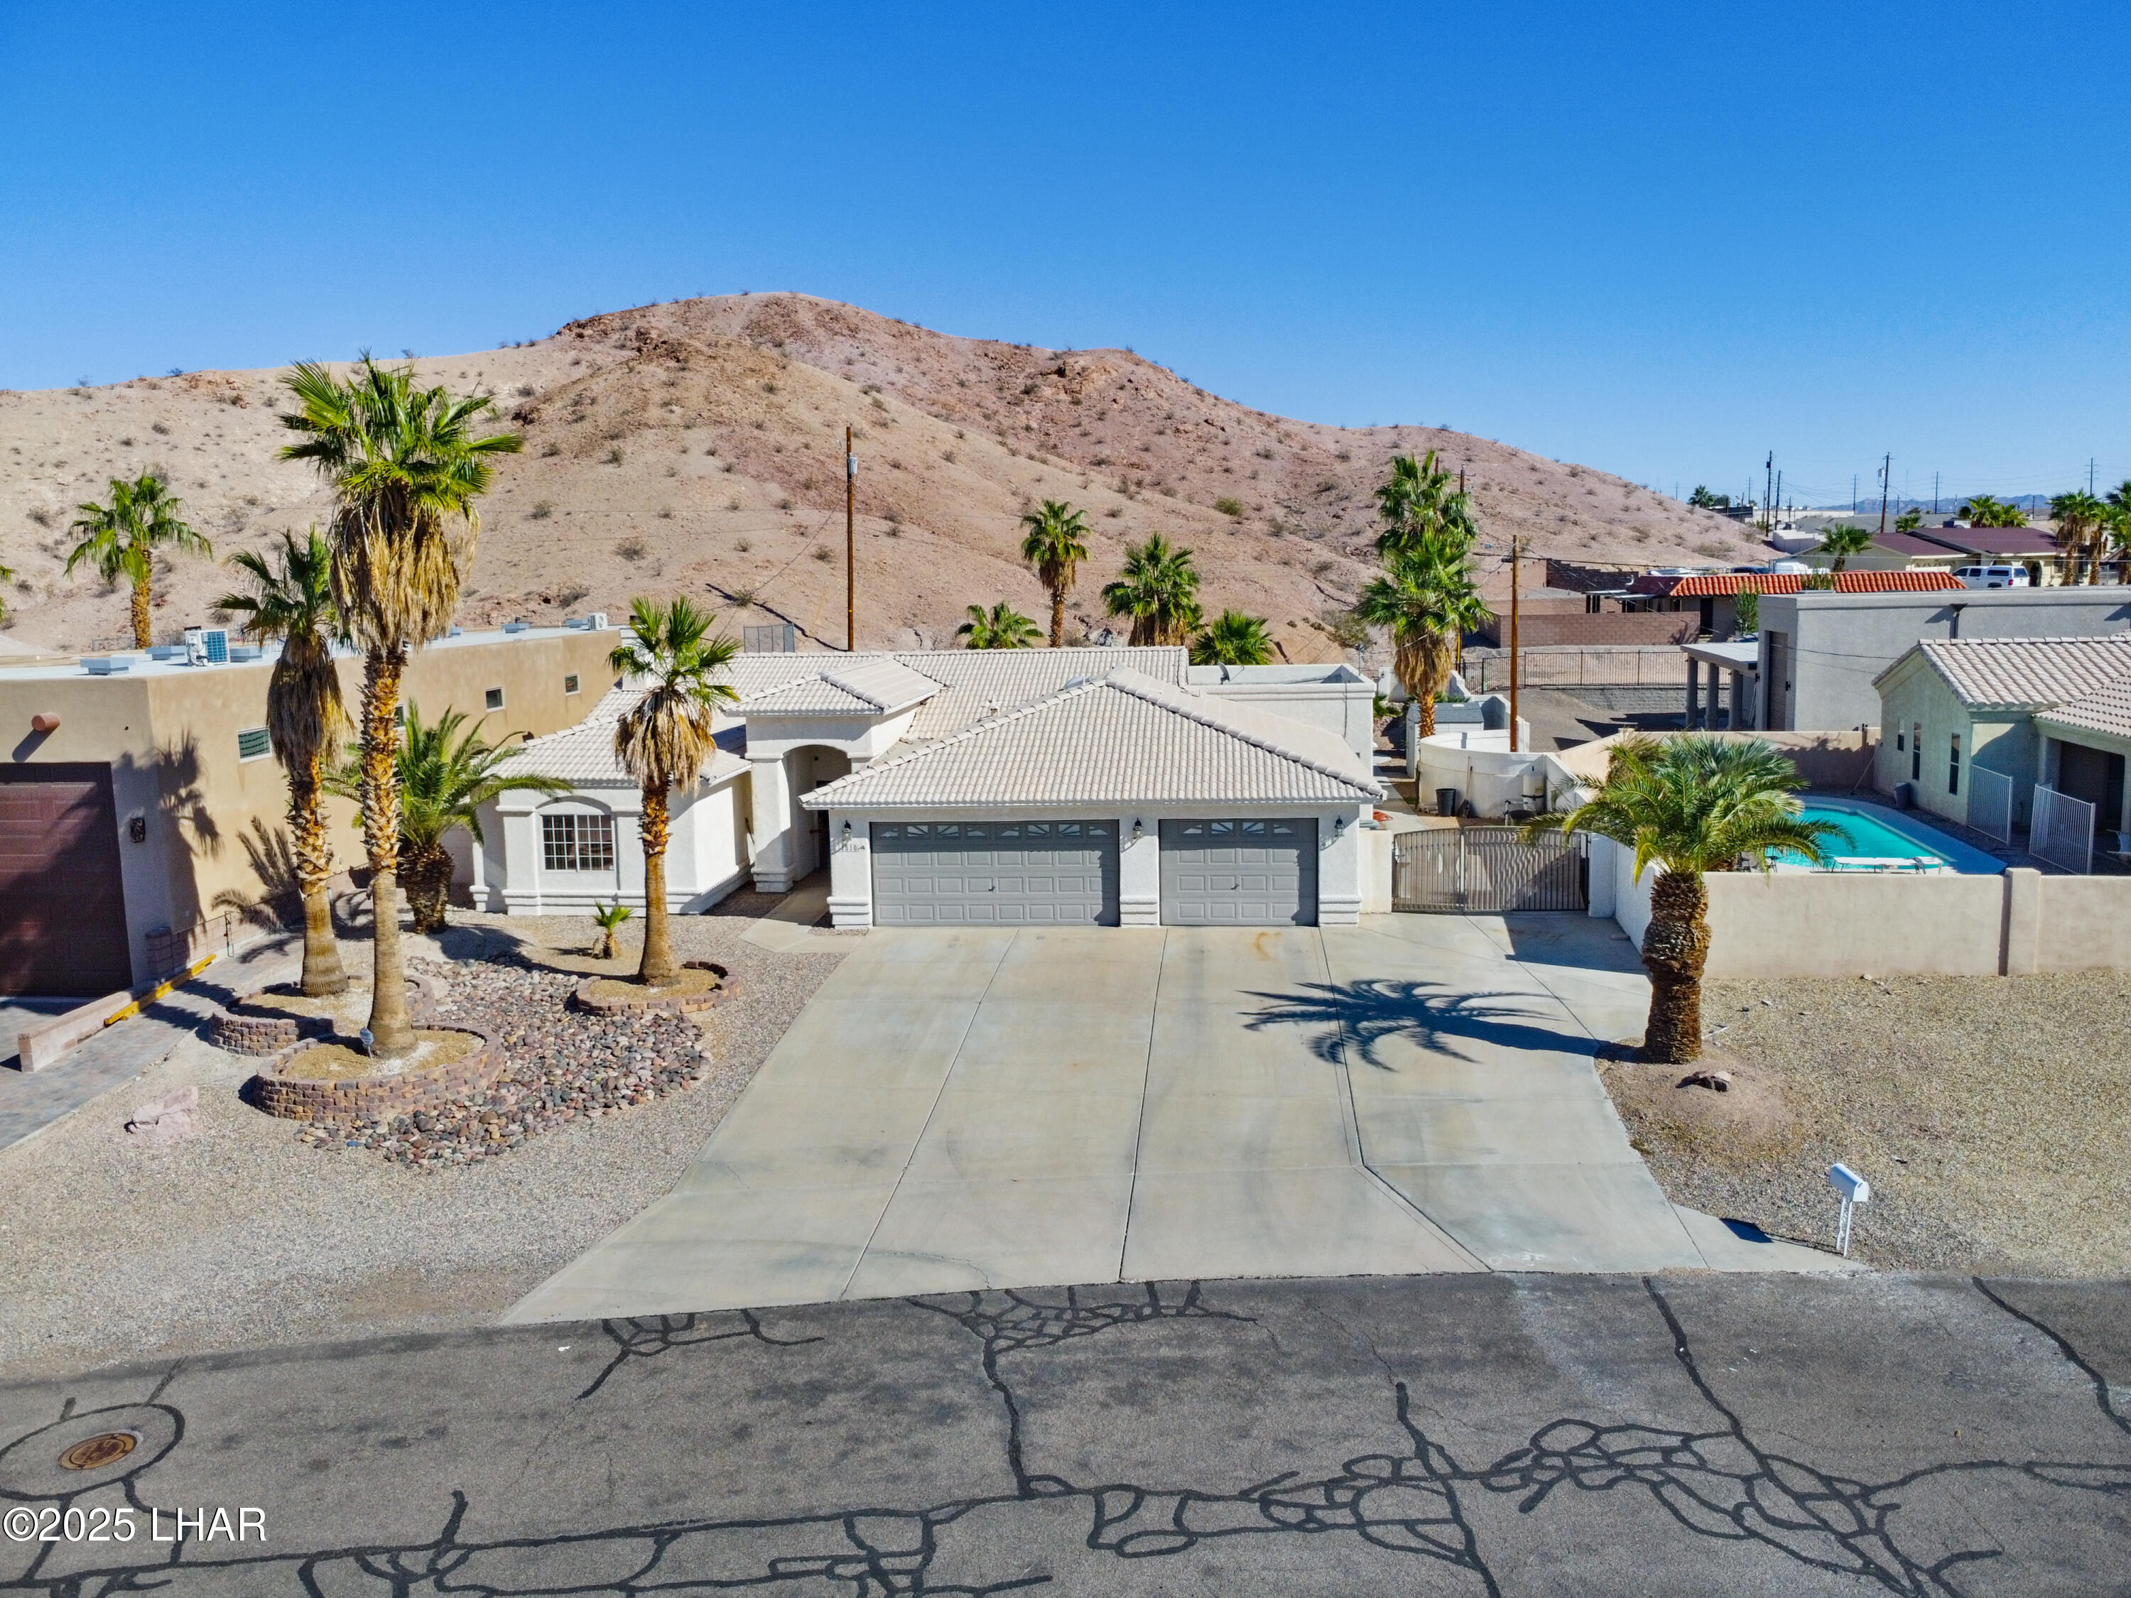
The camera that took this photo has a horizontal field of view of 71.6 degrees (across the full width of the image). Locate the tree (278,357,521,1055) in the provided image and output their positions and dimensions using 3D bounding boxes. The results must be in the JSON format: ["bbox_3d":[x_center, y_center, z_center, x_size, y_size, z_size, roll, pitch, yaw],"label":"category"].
[{"bbox_3d":[-9.177,-1.151,21.106,3.184,9.989,3.184,0,9,5],"label":"tree"}]

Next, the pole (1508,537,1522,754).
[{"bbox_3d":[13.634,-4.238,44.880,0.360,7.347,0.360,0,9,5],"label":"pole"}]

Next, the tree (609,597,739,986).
[{"bbox_3d":[-6.686,-0.159,25.726,2.260,6.660,2.260,-1,8,0],"label":"tree"}]

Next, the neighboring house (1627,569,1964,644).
[{"bbox_3d":[40.483,-11.025,83.435,15.150,3.430,9.500,0,8,5],"label":"neighboring house"}]

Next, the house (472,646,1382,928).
[{"bbox_3d":[-2.076,-1.113,36.611,19.900,4.900,17.500,0,9,5],"label":"house"}]

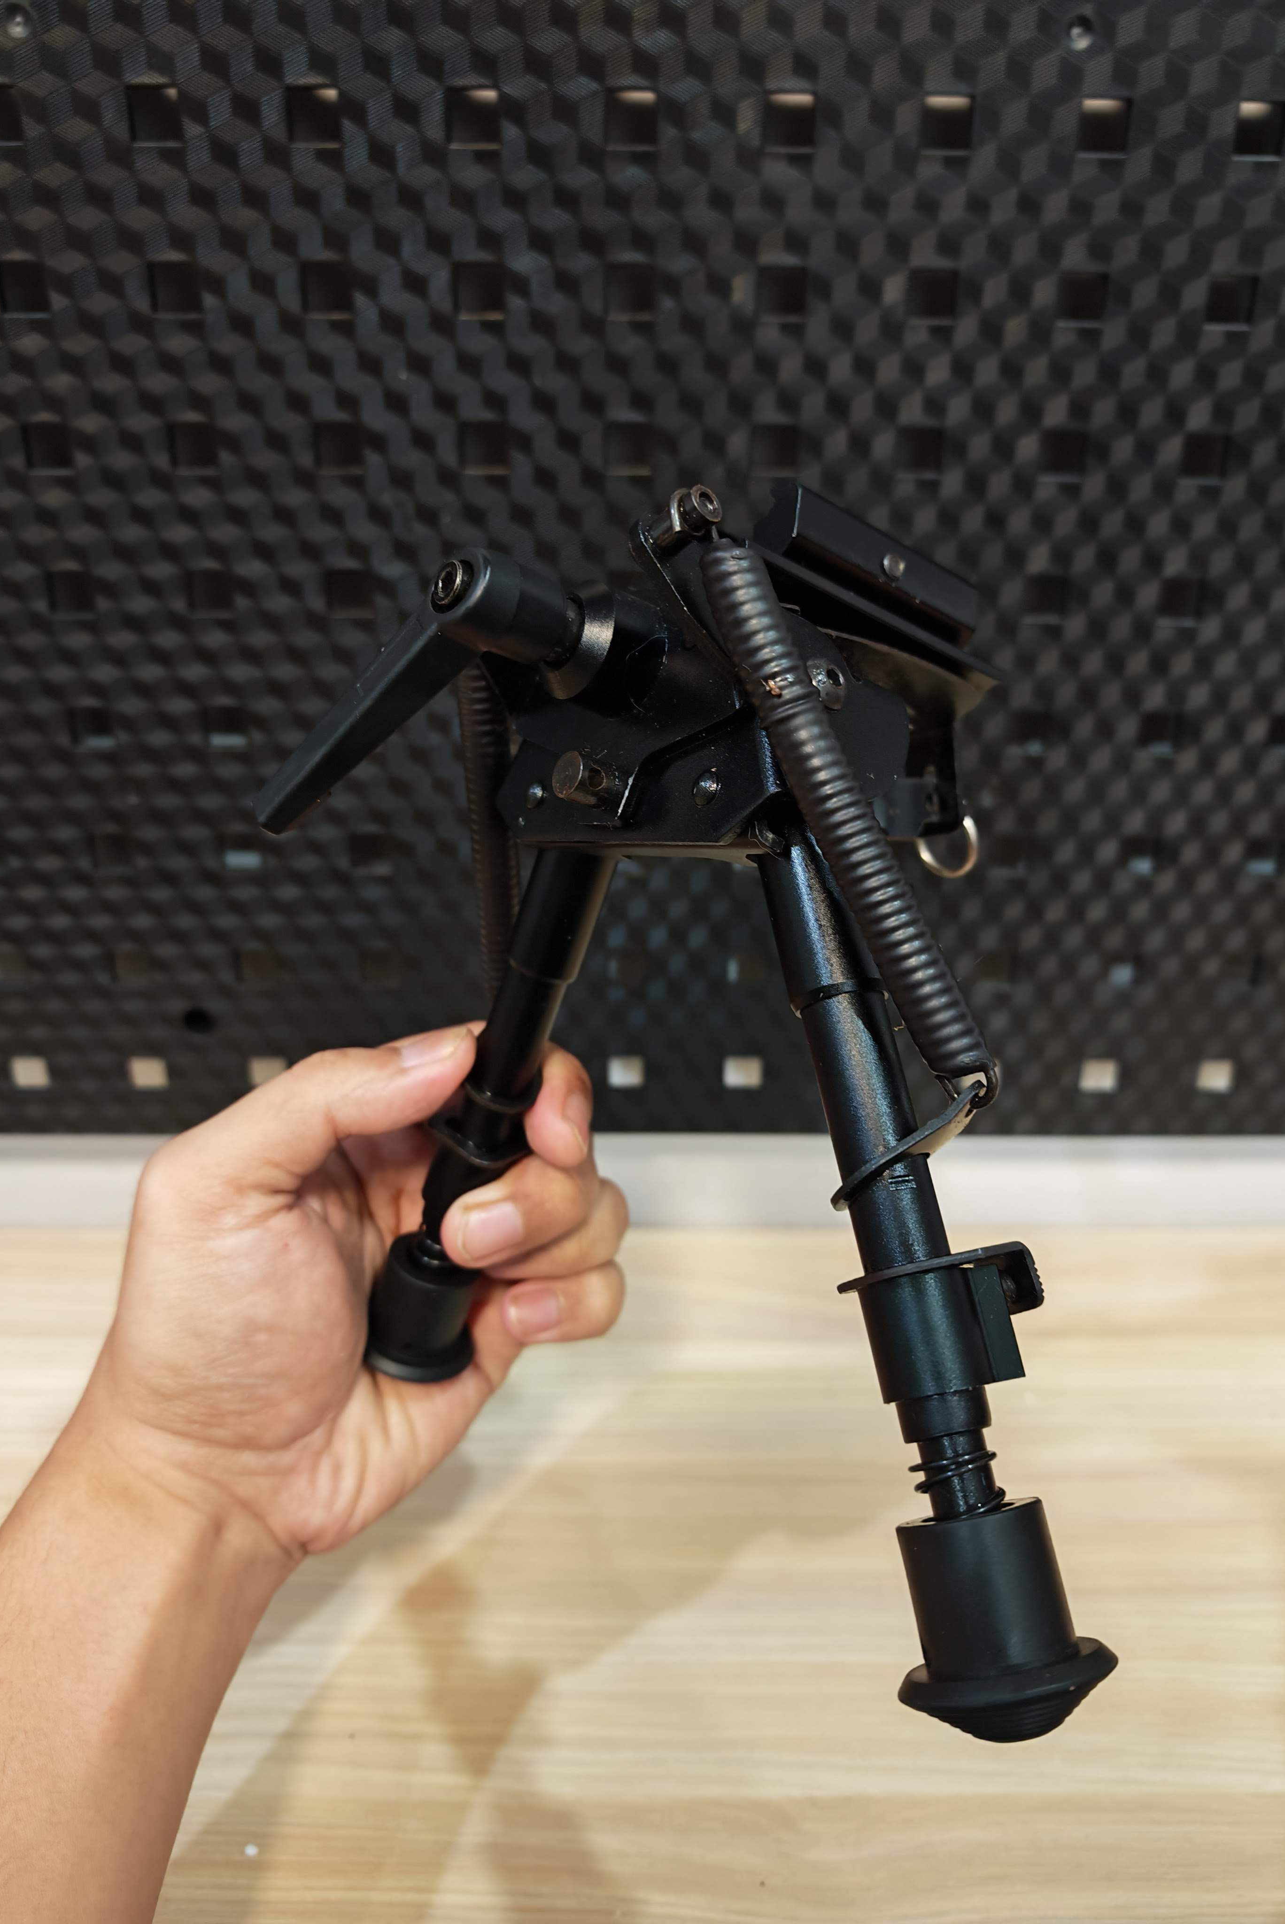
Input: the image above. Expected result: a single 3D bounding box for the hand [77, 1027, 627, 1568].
[{"bbox_3d":[-0.063,0.070,0.302,0.102,0.122,0.085,31,-13,-12],"label":"hand"}]

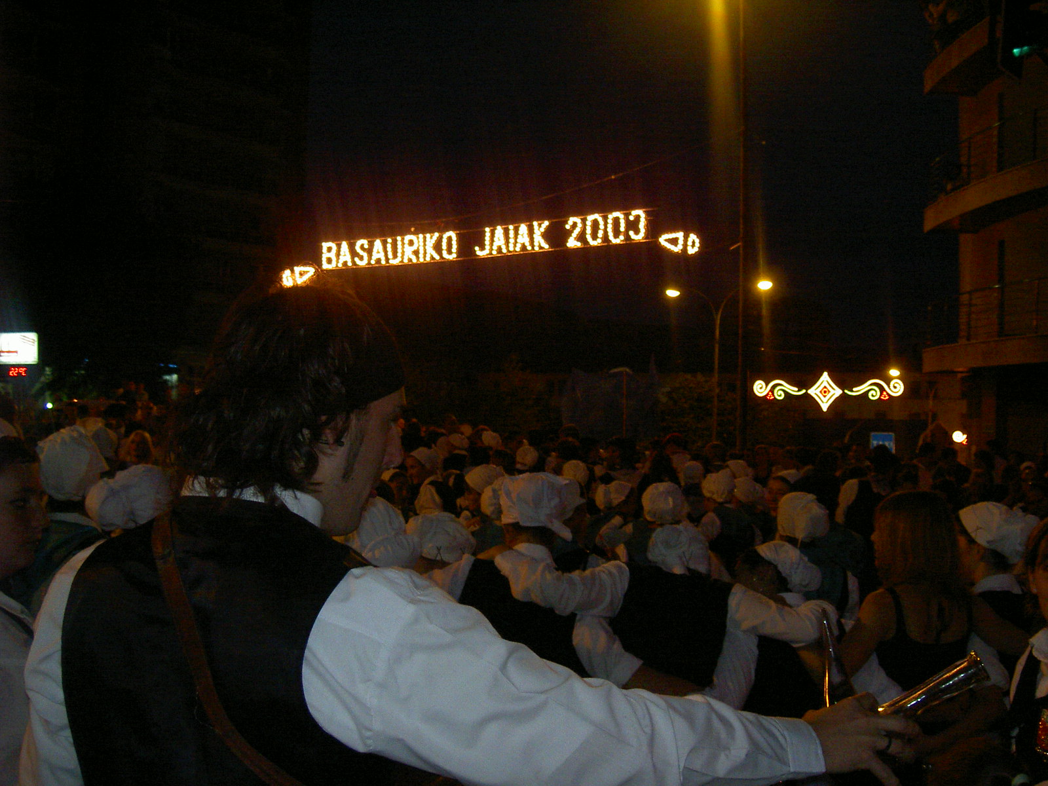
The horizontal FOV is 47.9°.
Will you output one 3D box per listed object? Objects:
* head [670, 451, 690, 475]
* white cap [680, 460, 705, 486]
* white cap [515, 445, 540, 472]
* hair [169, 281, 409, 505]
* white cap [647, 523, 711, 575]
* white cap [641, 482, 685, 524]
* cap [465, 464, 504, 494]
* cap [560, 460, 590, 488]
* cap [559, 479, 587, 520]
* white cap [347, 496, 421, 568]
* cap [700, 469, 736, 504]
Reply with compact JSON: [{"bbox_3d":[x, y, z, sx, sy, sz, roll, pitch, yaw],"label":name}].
[{"bbox_3d":[1.434,0.655,10.800,0.190,0.260,0.230,1,-2,0],"label":"head"},{"bbox_3d":[1.454,0.693,10.200,0.205,0.210,0.225,1,-2,6],"label":"white cap"},{"bbox_3d":[0.028,0.566,10.200,0.205,0.215,0.225,1,-2,0],"label":"white cap"},{"bbox_3d":[-0.240,0.000,1.200,0.235,0.225,0.200,2,-2,-30],"label":"hair"},{"bbox_3d":[0.591,0.594,4.500,0.250,0.200,0.260,1,-2,-6],"label":"white cap"},{"bbox_3d":[0.707,0.560,6.000,0.215,0.210,0.230,1,-2,3],"label":"white cap"},{"bbox_3d":[-0.232,0.524,7.200,0.245,0.185,0.200,1,-2,12],"label":"cap"},{"bbox_3d":[0.437,0.683,10.000,0.240,0.220,0.260,1,-2,0],"label":"cap"},{"bbox_3d":[0.173,0.501,5.500,0.240,0.200,0.200,1,-2,-5],"label":"cap"},{"bbox_3d":[-0.494,0.494,4.200,0.260,0.240,0.270,2,-2,-19],"label":"white cap"},{"bbox_3d":[1.219,0.582,7.400,0.210,0.210,0.225,1,-2,-6],"label":"cap"}]

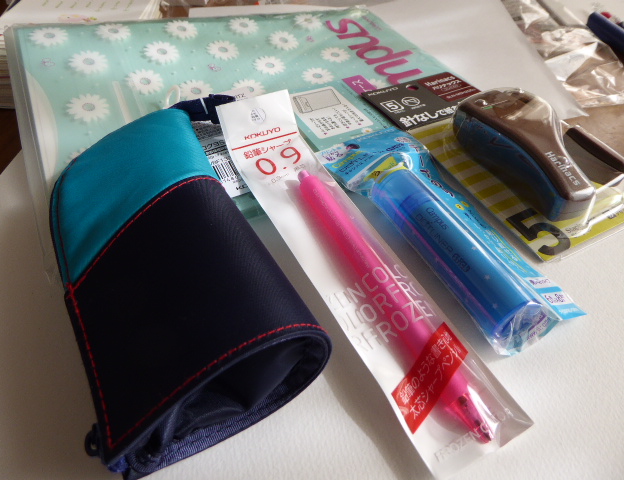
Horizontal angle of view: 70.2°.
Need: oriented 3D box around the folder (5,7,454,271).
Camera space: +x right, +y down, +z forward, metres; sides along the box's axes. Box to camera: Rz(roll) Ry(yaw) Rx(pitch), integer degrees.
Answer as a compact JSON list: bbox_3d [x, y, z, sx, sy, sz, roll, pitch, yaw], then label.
[{"bbox_3d":[-0.024,-0.104,0.309,0.309,0.010,0.225,-17,53,-25],"label":"folder"}]

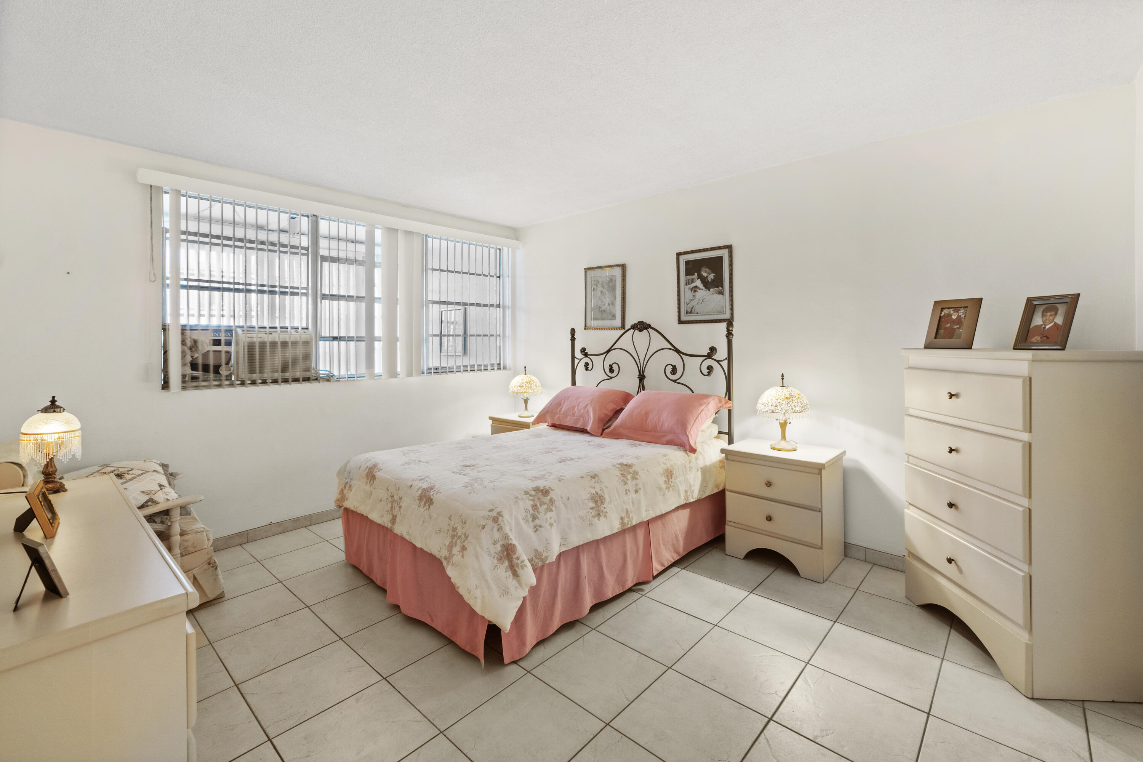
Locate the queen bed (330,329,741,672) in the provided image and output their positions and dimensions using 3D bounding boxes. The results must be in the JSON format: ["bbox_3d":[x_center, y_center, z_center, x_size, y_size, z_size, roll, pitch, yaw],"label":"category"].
[{"bbox_3d":[-0.146,0.349,3.158,1.590,1.530,2.120,2,4,42],"label":"queen bed"}]

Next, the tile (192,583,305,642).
[{"bbox_3d":[-1.648,1.175,2.442,0.405,0.010,0.405,2,4,42],"label":"tile"}]

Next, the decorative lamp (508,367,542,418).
[{"bbox_3d":[-0.452,0.111,4.712,0.316,0.491,0.316,-1,3,0],"label":"decorative lamp"}]

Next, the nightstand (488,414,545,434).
[{"bbox_3d":[-0.475,0.693,4.648,0.600,0.680,0.460,2,4,42],"label":"nightstand"}]

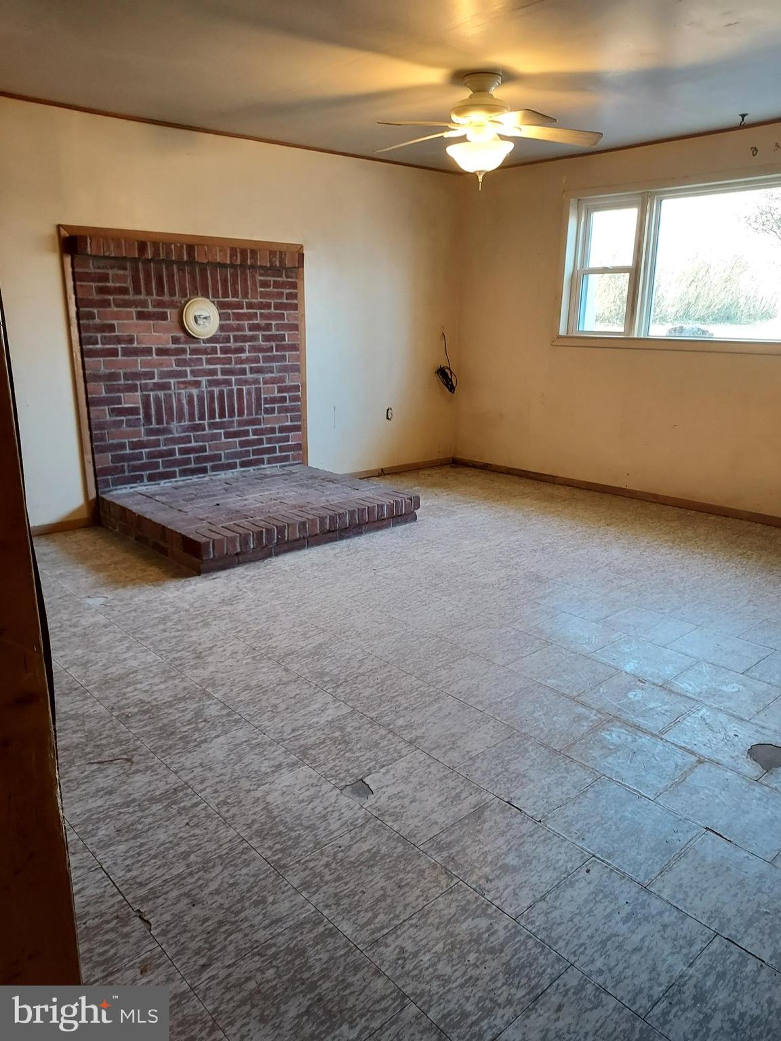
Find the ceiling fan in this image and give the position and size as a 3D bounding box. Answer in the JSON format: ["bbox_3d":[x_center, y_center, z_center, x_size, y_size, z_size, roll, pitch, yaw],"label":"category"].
[{"bbox_3d":[0.421,-1.796,3.350,1.080,0.485,1.080,-13,21,-39],"label":"ceiling fan"}]

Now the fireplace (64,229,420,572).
[{"bbox_3d":[-0.810,-0.813,4.340,1.610,1.720,1.270,-13,21,-39],"label":"fireplace"}]

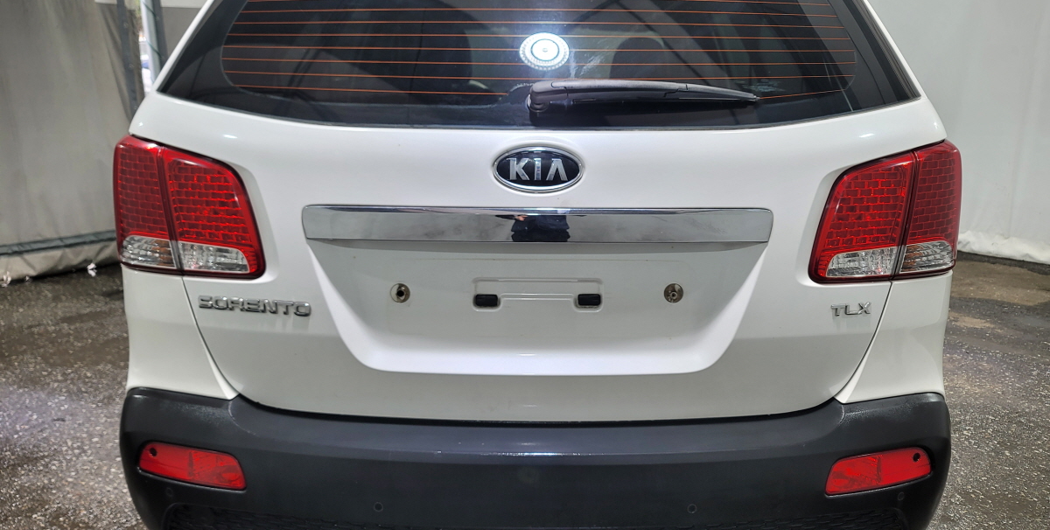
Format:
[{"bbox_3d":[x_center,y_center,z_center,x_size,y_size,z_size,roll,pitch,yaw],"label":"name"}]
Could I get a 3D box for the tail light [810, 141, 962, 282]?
[{"bbox_3d":[0.693,-0.115,1.484,0.325,0.261,0.212,-1,13,-7],"label":"tail light"}]

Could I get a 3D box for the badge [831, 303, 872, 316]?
[{"bbox_3d":[0.619,0.083,1.437,0.088,0.029,0.010,-3,12,-13],"label":"badge"}]

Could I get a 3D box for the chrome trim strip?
[{"bbox_3d":[0.022,-0.074,1.344,0.837,0.065,0.041,1,9,0],"label":"chrome trim strip"}]

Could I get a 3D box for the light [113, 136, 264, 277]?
[{"bbox_3d":[-0.650,-0.124,1.496,0.325,0.261,0.212,2,13,8],"label":"light"}]

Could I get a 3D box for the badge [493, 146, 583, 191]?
[{"bbox_3d":[0.023,-0.166,1.320,0.154,0.080,0.018,1,5,0],"label":"badge"}]

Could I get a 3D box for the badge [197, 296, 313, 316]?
[{"bbox_3d":[-0.512,0.076,1.436,0.234,0.028,0.011,4,12,13],"label":"badge"}]

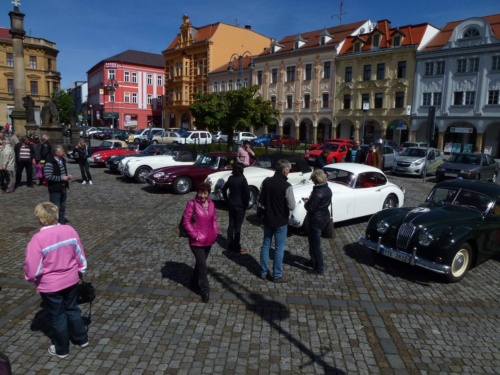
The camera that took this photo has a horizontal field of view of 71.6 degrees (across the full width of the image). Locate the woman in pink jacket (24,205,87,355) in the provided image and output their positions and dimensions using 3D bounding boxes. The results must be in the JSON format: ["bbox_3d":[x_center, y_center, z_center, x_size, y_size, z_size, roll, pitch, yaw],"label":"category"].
[{"bbox_3d":[-1.912,0.917,3.447,0.570,1.555,0.420,-7,14,-40],"label":"woman in pink jacket"}]

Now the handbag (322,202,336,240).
[{"bbox_3d":[1.310,0.547,5.750,0.280,0.580,0.140,7,11,30],"label":"handbag"}]

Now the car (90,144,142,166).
[{"bbox_3d":[-6.016,-1.682,18.152,4.450,1.220,1.660,-5,12,-31],"label":"car"}]

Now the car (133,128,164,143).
[{"bbox_3d":[-12.092,-6.375,41.856,4.200,1.750,1.750,-4,11,-31],"label":"car"}]

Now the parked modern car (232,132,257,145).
[{"bbox_3d":[-0.038,-5.473,38.880,3.750,1.450,1.650,-5,12,-34],"label":"parked modern car"}]

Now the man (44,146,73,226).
[{"bbox_3d":[-4.364,-0.073,7.882,0.420,1.777,0.520,8,12,31],"label":"man"}]

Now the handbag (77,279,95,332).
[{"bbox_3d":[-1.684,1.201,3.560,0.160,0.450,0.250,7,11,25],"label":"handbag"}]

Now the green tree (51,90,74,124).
[{"bbox_3d":[-25.674,-10.296,47.505,3.400,6.000,3.400,2,10,0],"label":"green tree"}]

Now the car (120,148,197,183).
[{"bbox_3d":[-3.237,-1.045,14.755,4.420,1.340,1.580,-5,12,-32],"label":"car"}]

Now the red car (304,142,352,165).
[{"bbox_3d":[5.218,-2.025,21.244,4.150,1.440,1.700,-7,14,-40],"label":"red car"}]

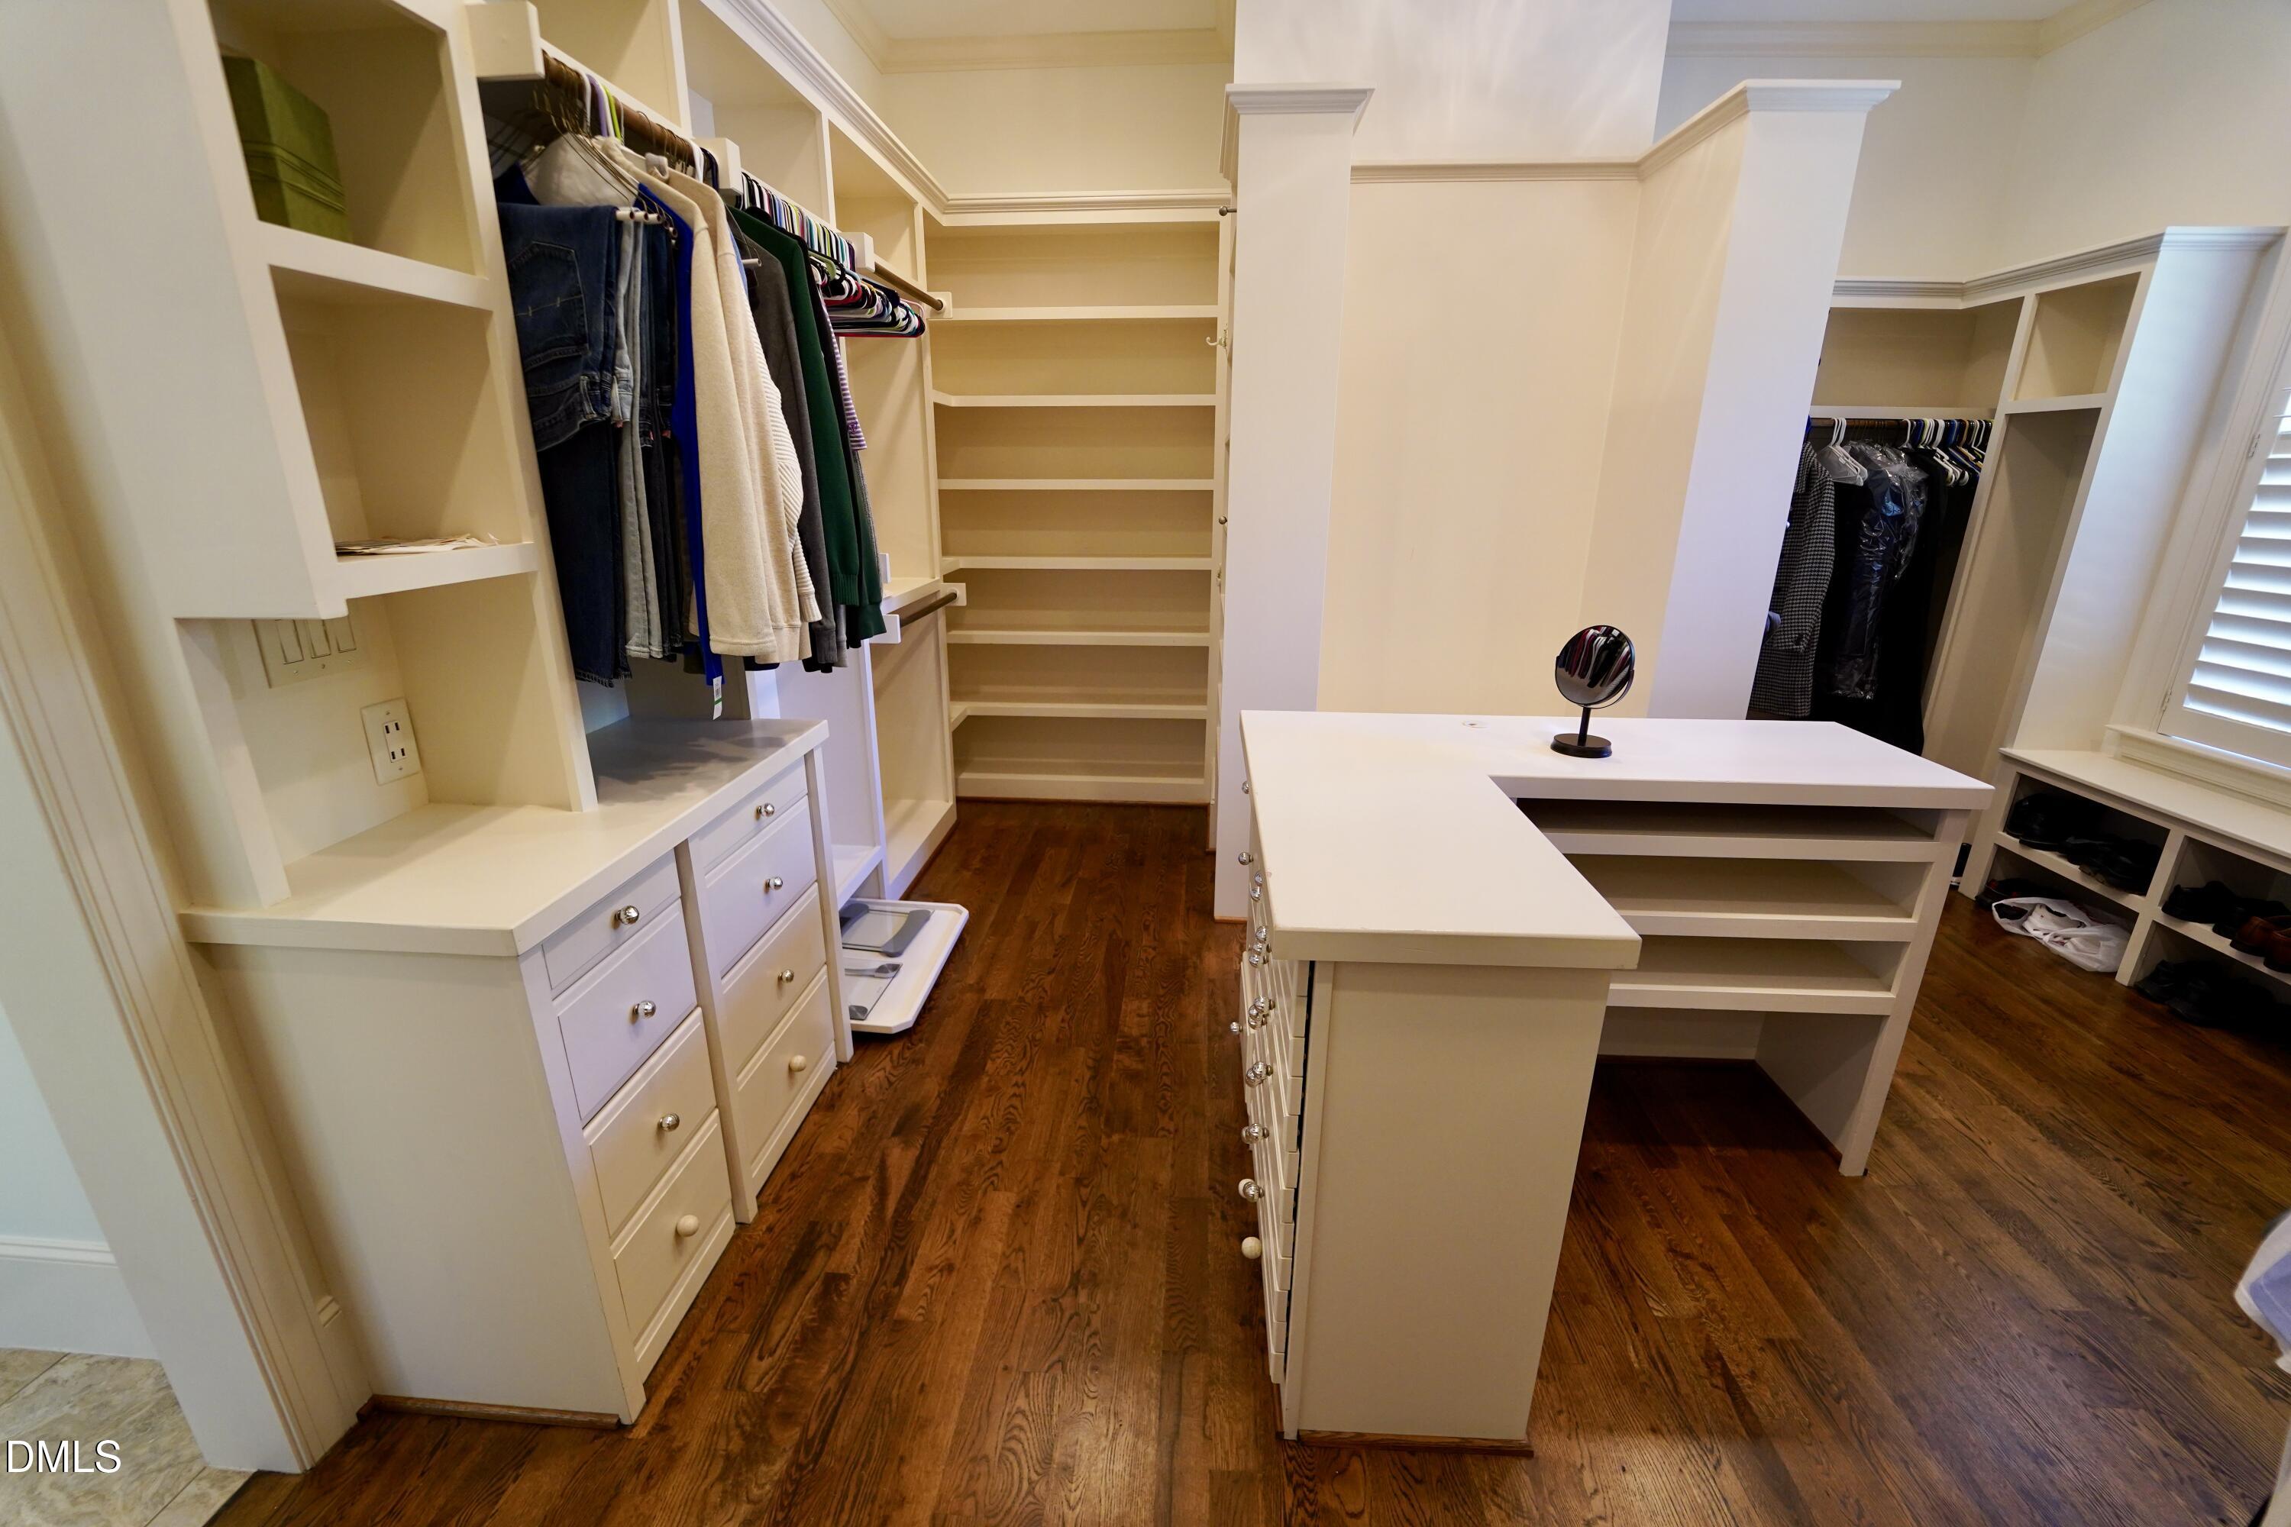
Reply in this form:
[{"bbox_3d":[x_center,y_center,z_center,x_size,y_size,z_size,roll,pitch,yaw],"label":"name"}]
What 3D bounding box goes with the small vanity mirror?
[{"bbox_3d":[0.935,-0.156,1.868,0.120,0.265,0.155,-13,22,-35],"label":"small vanity mirror"}]

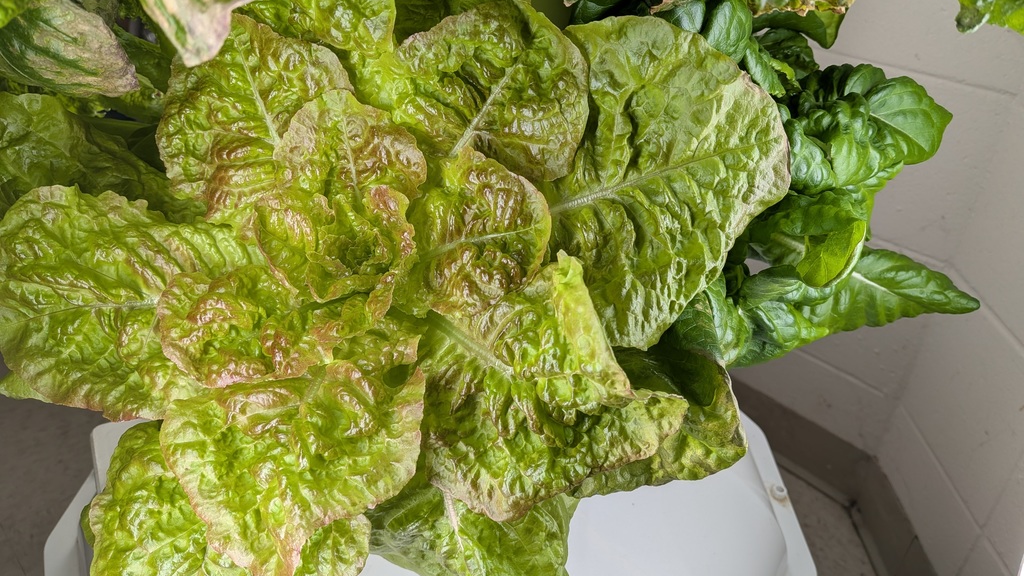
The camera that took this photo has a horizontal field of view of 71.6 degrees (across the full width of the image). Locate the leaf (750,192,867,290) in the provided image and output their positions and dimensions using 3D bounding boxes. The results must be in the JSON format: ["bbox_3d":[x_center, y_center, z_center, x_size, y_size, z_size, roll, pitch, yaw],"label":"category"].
[{"bbox_3d":[0.229,-0.038,0.550,0.088,0.045,0.067,0,66,-7],"label":"leaf"}]

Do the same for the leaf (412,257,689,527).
[{"bbox_3d":[0.024,0.056,0.441,0.149,0.070,0.152,-37,72,-16],"label":"leaf"}]

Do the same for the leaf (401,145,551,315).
[{"bbox_3d":[-0.023,-0.034,0.430,0.091,0.050,0.094,-10,73,12],"label":"leaf"}]

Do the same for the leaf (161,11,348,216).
[{"bbox_3d":[-0.161,-0.103,0.455,0.108,0.136,0.050,-17,-6,-9],"label":"leaf"}]

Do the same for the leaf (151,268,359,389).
[{"bbox_3d":[-0.146,0.019,0.426,0.113,0.045,0.073,-18,60,-18],"label":"leaf"}]

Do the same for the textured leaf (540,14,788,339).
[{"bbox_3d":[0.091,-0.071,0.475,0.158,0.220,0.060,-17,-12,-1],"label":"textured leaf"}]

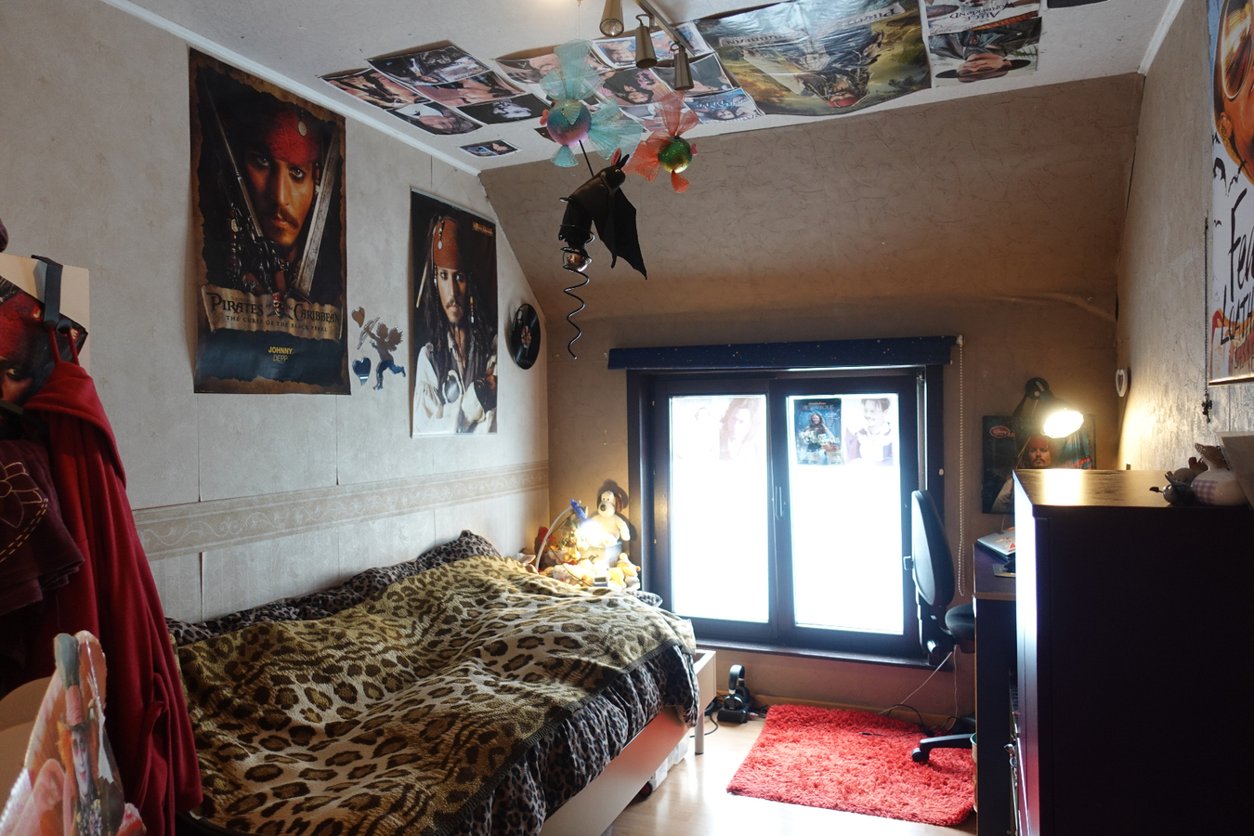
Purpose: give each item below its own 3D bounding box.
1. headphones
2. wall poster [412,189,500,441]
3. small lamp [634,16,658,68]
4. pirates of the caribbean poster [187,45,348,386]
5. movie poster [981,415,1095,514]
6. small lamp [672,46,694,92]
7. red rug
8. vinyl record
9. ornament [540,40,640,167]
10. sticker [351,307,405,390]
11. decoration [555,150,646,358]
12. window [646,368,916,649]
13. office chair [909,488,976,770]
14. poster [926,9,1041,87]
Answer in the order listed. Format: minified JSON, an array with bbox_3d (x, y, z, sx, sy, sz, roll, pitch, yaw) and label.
[{"bbox_3d":[0.478,1.140,3.533,0.078,0.180,0.165,-1,0,29],"label":"headphones"},{"bbox_3d":[-0.673,-0.392,3.381,0.015,0.915,0.605,-1,0,23],"label":"wall poster"},{"bbox_3d":[0.045,-0.923,2.050,0.056,0.118,0.056,-1,0,0],"label":"small lamp"},{"bbox_3d":[-1.035,-0.528,2.503,0.012,0.915,0.605,-1,0,23],"label":"pirates of the caribbean poster"},{"bbox_3d":[1.577,0.181,3.212,0.387,0.383,0.012,-1,0,23],"label":"movie poster"},{"bbox_3d":[0.150,-0.936,2.240,0.048,0.105,0.048,-4,0,0],"label":"small lamp"},{"bbox_3d":[0.843,1.232,3.033,0.790,0.032,0.800,-1,0,23],"label":"red rug"},{"bbox_3d":[-0.464,-0.376,3.841,0.020,0.302,0.302,-1,0,20],"label":"vinyl record"},{"bbox_3d":[-0.088,-0.729,1.950,0.235,0.280,0.130,-1,0,-12],"label":"ornament"},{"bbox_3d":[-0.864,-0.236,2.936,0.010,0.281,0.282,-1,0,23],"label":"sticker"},{"bbox_3d":[-0.055,-0.333,1.700,0.175,0.400,0.170,-1,0,6],"label":"decoration"},{"bbox_3d":[0.682,0.403,3.755,1.200,1.200,0.090,-1,0,23],"label":"window"},{"bbox_3d":[1.295,0.743,2.856,0.600,0.980,0.580,-1,0,11],"label":"office chair"},{"bbox_3d":[1.040,-1.048,2.437,0.290,0.012,0.400,-1,0,23],"label":"poster"}]

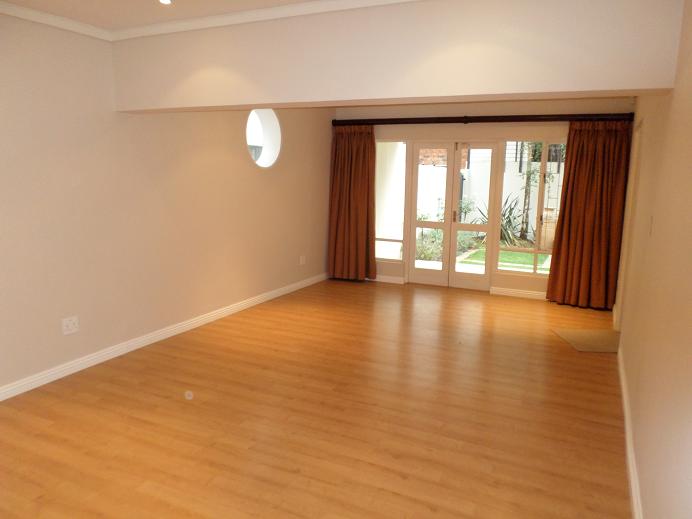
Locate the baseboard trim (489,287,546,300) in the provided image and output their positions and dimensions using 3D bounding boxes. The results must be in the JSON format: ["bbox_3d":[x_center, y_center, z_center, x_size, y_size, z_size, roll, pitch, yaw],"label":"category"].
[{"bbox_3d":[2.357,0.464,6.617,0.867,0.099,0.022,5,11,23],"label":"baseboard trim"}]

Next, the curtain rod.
[{"bbox_3d":[1.564,-1.811,6.463,3.808,0.080,0.080,5,11,23],"label":"curtain rod"}]

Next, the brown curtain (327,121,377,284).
[{"bbox_3d":[0.099,-0.800,7.282,0.700,2.234,0.175,5,11,23],"label":"brown curtain"}]

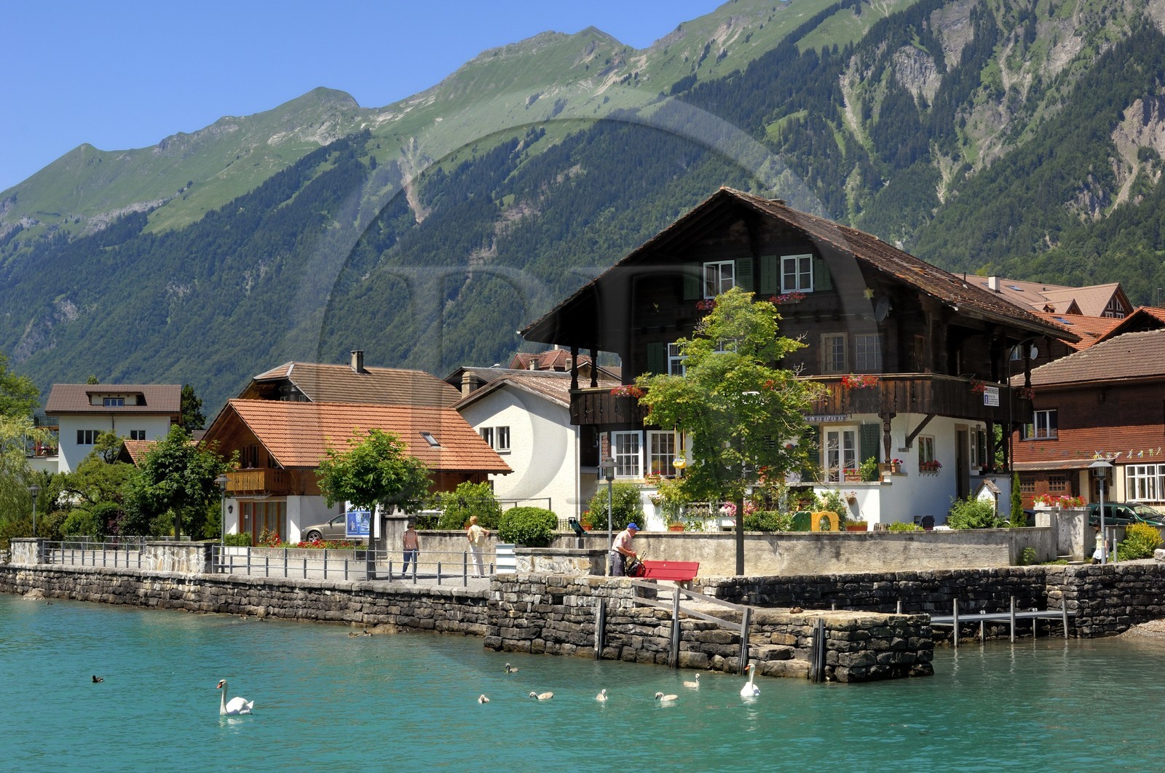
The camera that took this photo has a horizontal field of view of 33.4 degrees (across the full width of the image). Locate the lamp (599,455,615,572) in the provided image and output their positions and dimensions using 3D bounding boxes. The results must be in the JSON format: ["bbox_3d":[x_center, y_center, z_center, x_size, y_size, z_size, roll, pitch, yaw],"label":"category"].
[{"bbox_3d":[0.623,3.136,45.000,0.500,3.020,0.500,0,-4,0],"label":"lamp"}]

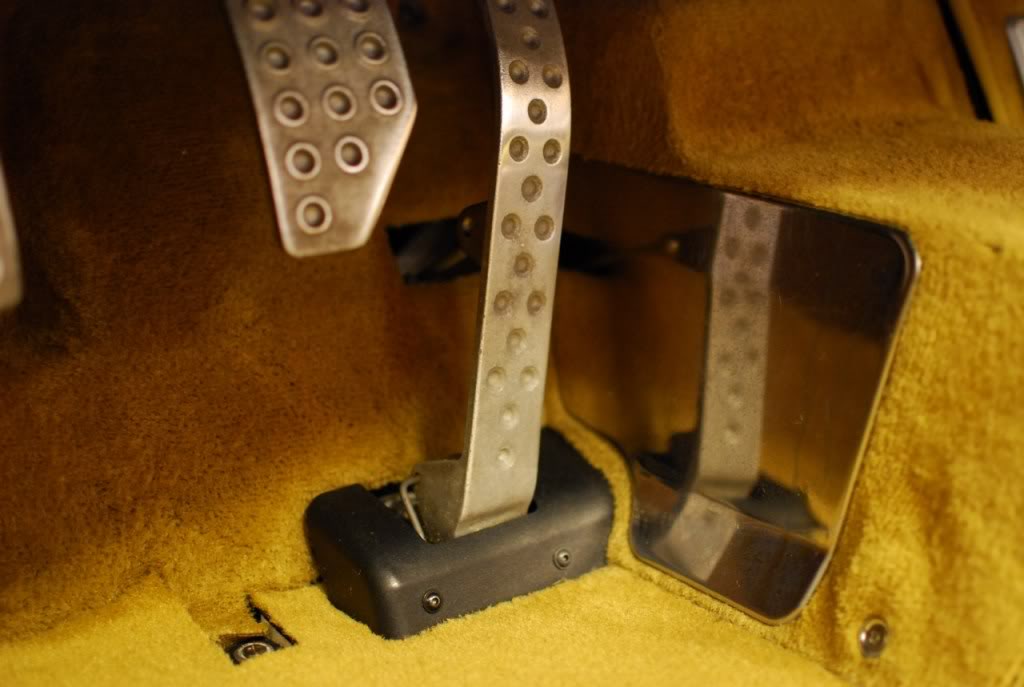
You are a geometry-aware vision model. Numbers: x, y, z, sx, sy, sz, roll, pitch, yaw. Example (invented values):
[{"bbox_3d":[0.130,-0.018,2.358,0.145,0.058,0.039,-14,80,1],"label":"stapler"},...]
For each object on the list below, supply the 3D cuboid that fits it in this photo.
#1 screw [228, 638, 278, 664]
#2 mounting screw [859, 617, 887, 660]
[{"bbox_3d":[-0.122,0.145,0.700,0.019,0.008,0.019,-4,17,1],"label":"screw"},{"bbox_3d":[0.151,0.123,0.618,0.007,0.017,0.017,15,3,-37],"label":"mounting screw"}]

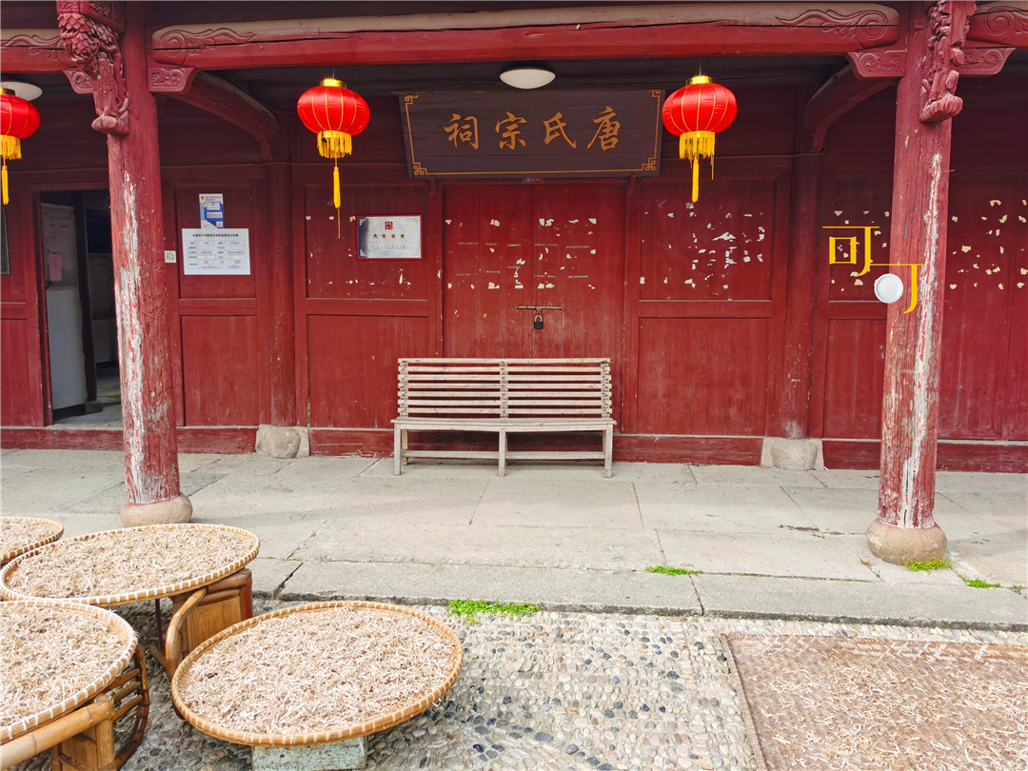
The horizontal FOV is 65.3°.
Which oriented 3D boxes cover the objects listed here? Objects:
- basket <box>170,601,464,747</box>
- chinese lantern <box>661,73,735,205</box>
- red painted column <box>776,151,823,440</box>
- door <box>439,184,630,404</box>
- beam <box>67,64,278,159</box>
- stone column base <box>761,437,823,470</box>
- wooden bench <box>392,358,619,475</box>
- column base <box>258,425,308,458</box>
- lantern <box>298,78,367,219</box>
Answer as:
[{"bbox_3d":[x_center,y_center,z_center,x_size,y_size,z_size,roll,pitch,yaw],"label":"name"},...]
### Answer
[{"bbox_3d":[-0.623,0.920,2.639,0.910,0.055,0.910,1,8,0],"label":"basket"},{"bbox_3d":[1.016,-1.354,4.396,0.410,0.690,0.410,1,6,6],"label":"chinese lantern"},{"bbox_3d":[2.310,-0.709,6.442,0.250,2.280,0.250,1,6,6],"label":"red painted column"},{"bbox_3d":[0.160,-0.652,6.795,1.530,2.130,0.080,1,6,6],"label":"door"},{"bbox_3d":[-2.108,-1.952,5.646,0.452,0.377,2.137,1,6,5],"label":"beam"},{"bbox_3d":[2.288,0.534,6.616,0.490,0.270,0.380,1,6,6],"label":"stone column base"},{"bbox_3d":[-0.079,0.243,6.385,1.750,0.895,0.530,0,6,3],"label":"wooden bench"},{"bbox_3d":[-2.012,0.477,7.071,0.480,0.280,0.380,1,6,6],"label":"column base"},{"bbox_3d":[-1.036,-1.365,4.629,0.410,0.780,0.410,1,6,6],"label":"lantern"}]

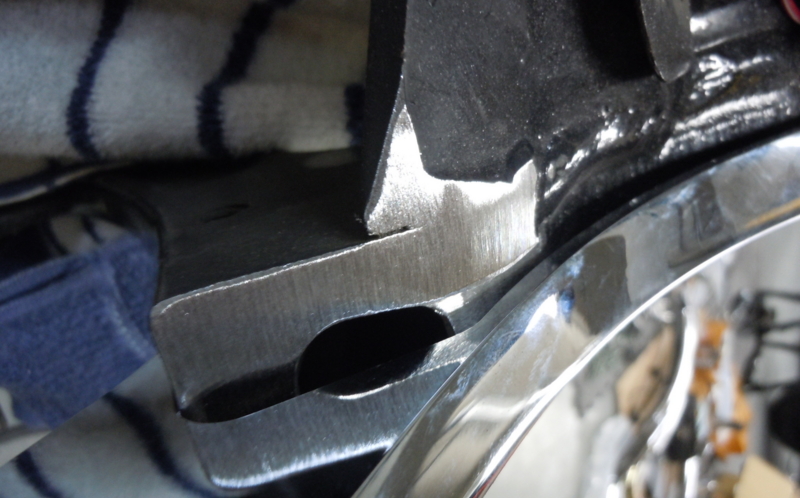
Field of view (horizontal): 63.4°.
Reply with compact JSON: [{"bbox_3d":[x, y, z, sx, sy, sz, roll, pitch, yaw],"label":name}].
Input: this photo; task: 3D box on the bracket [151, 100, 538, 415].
[{"bbox_3d":[-0.017,0.000,0.215,0.132,0.088,0.030,-16,28,0],"label":"bracket"}]

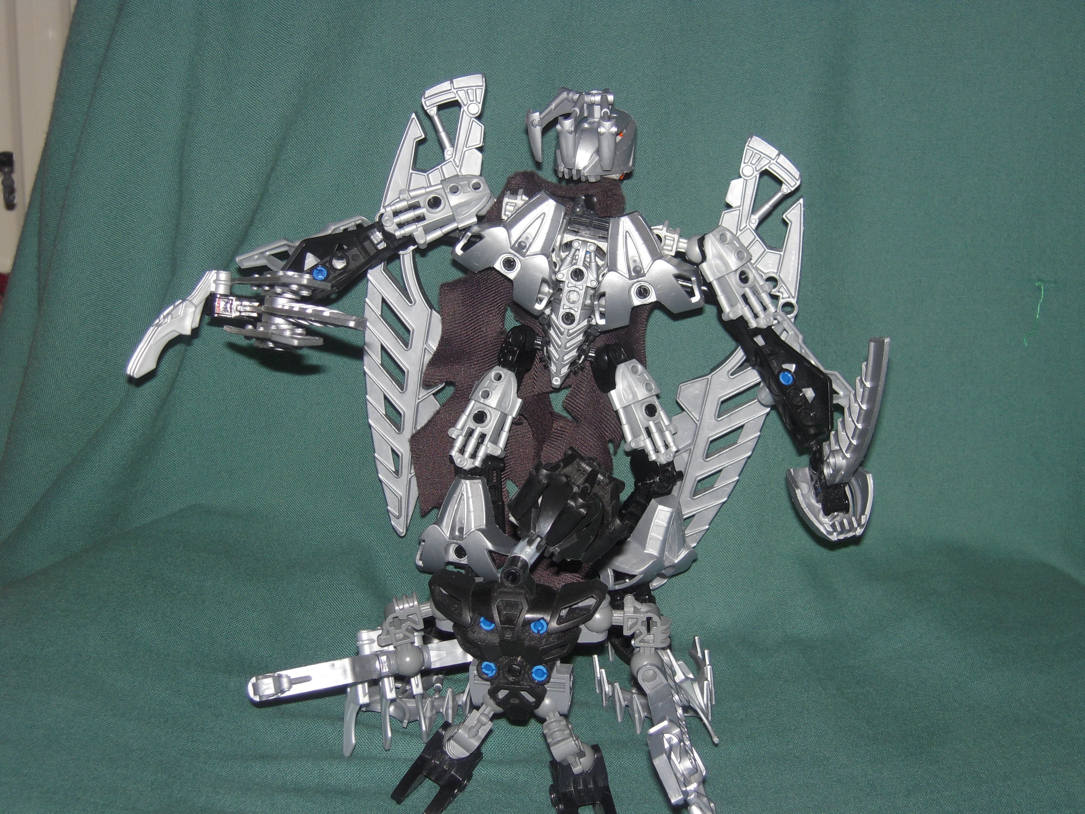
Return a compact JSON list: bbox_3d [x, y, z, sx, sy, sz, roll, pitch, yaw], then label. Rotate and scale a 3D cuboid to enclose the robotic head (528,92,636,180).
[{"bbox_3d":[0.014,-0.095,0.638,0.033,0.032,0.028,11,19,31],"label":"robotic head"}]

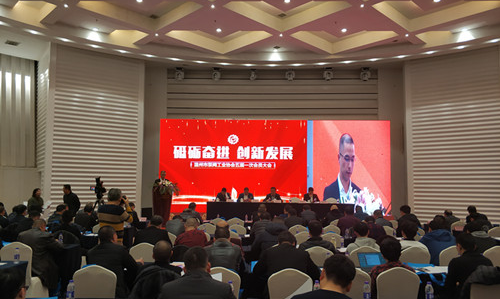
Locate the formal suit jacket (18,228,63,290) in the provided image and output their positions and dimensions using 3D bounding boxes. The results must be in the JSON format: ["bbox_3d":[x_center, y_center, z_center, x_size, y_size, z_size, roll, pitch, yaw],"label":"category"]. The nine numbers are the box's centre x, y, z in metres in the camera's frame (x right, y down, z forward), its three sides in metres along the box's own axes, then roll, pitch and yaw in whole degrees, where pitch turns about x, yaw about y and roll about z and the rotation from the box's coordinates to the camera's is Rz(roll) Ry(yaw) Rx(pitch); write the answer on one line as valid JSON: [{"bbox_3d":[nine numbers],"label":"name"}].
[{"bbox_3d":[-3.140,1.616,5.825,0.600,0.830,0.500,-2,-6,18],"label":"formal suit jacket"}]

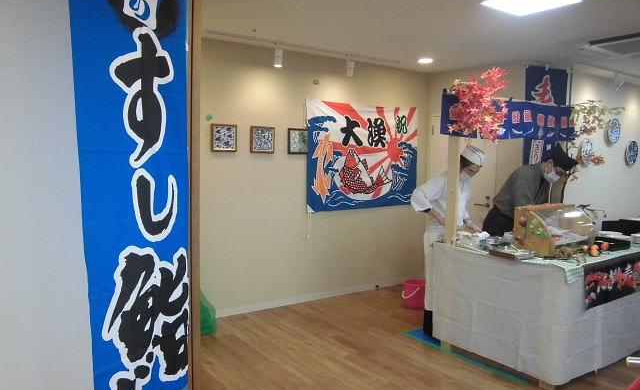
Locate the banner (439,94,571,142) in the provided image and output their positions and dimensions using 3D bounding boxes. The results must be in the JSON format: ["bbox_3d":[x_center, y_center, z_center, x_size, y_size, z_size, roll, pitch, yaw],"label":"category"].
[{"bbox_3d":[1.571,-0.599,3.833,1.708,0.298,0.070,-2,5,-34],"label":"banner"}]

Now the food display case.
[{"bbox_3d":[1.739,0.248,3.544,0.610,0.320,0.275,-2,5,-36],"label":"food display case"}]

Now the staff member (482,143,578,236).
[{"bbox_3d":[1.894,0.338,4.348,0.556,1.599,0.745,-3,6,-39],"label":"staff member"}]

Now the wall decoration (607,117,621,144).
[{"bbox_3d":[3.658,-0.793,5.969,0.318,0.318,0.035,-2,5,-34],"label":"wall decoration"}]

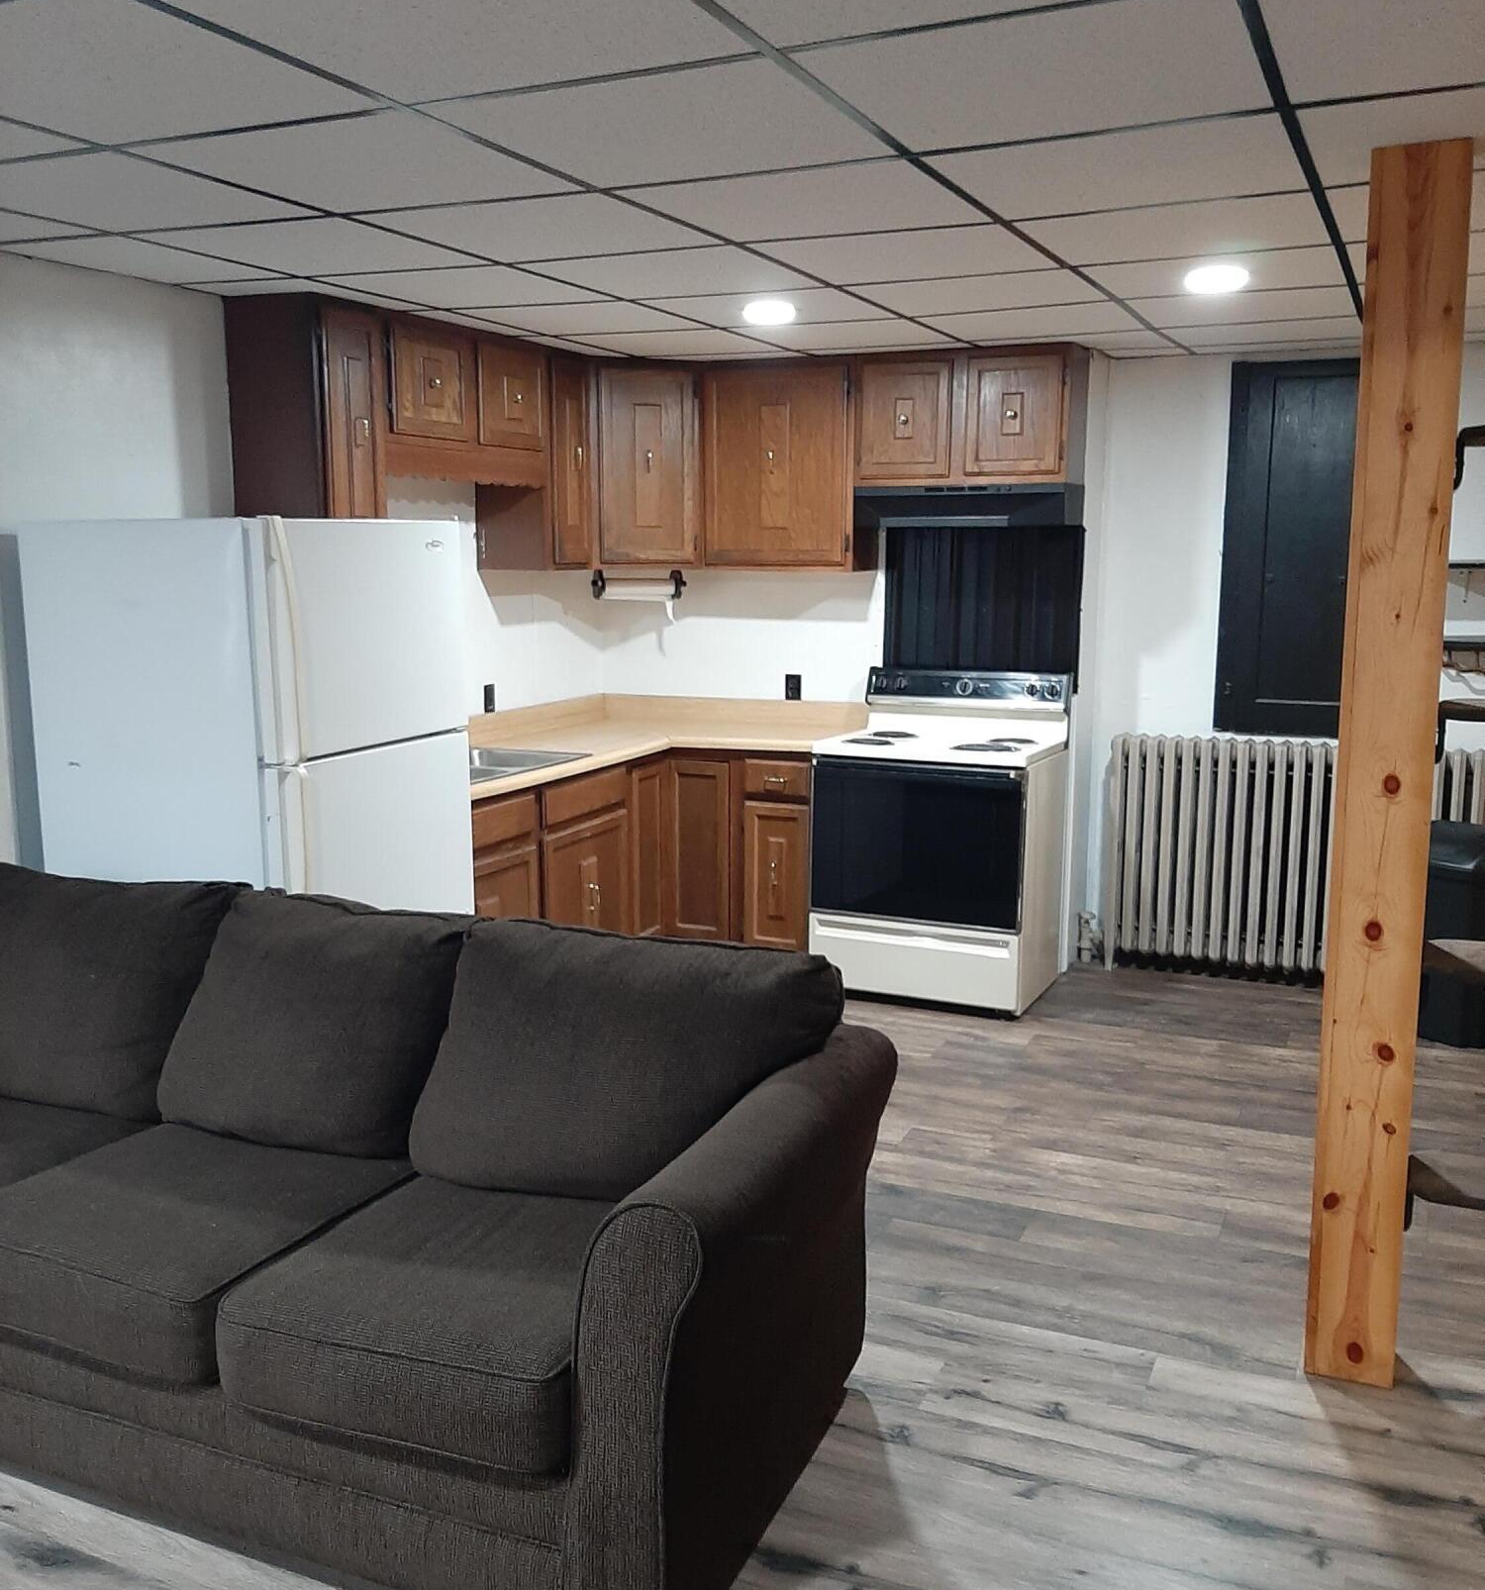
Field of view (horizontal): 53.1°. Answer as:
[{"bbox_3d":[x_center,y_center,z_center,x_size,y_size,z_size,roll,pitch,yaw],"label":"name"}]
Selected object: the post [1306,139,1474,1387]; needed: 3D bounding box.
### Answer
[{"bbox_3d":[1.179,0.011,2.733,0.157,2.245,0.146,4,11,25],"label":"post"}]

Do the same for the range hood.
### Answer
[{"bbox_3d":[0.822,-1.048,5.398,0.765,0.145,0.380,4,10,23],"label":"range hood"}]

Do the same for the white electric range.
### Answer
[{"bbox_3d":[0.723,0.130,5.383,0.761,1.130,0.655,5,11,25],"label":"white electric range"}]

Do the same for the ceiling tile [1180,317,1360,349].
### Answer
[{"bbox_3d":[1.700,-1.500,4.824,0.605,0.025,0.600,4,11,25],"label":"ceiling tile"}]

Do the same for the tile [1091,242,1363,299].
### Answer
[{"bbox_3d":[1.185,-1.306,3.709,0.605,0.025,0.595,4,11,25],"label":"tile"}]

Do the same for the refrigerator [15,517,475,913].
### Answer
[{"bbox_3d":[-1.177,0.172,3.719,0.780,1.680,0.690,4,11,25],"label":"refrigerator"}]

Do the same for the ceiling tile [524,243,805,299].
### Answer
[{"bbox_3d":[-0.171,-1.317,3.748,0.605,0.025,0.600,4,11,25],"label":"ceiling tile"}]

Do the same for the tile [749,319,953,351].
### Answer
[{"bbox_3d":[0.328,-1.481,4.742,0.605,0.025,0.595,4,11,25],"label":"tile"}]

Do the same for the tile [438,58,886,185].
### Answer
[{"bbox_3d":[-0.112,-1.085,2.398,0.605,0.025,0.595,4,11,25],"label":"tile"}]

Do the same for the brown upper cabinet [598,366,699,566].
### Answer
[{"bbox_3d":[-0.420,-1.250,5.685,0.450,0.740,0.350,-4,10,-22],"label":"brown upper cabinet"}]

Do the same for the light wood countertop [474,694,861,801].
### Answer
[{"bbox_3d":[-0.456,-0.179,5.170,1.200,0.140,2.050,4,10,23],"label":"light wood countertop"}]

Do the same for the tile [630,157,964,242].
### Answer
[{"bbox_3d":[0.138,-1.179,2.959,0.603,0.018,0.603,5,11,25],"label":"tile"}]

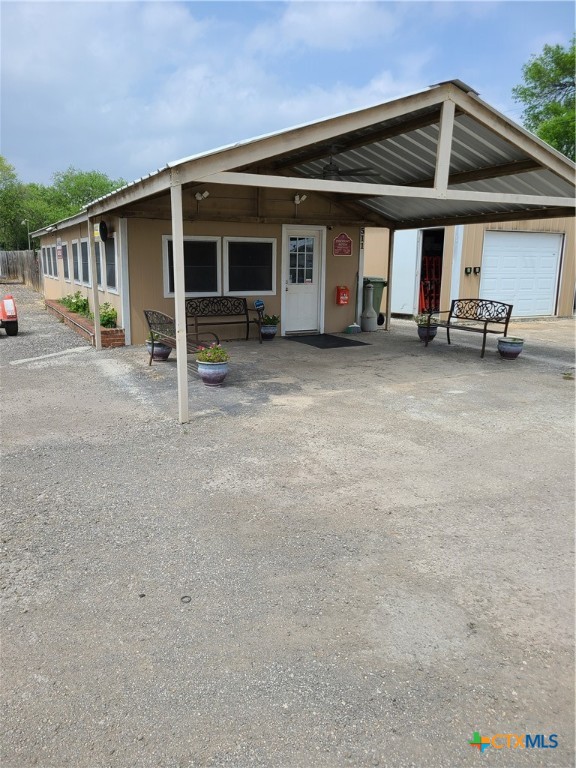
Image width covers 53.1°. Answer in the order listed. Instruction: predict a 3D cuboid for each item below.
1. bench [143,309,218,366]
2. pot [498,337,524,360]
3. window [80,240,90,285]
[{"bbox_3d":[-1.441,-0.589,7.823,0.630,0.860,1.310,-6,13,-27],"label":"bench"},{"bbox_3d":[3.584,-0.564,9.253,0.415,0.330,0.415,-6,14,-28],"label":"pot"},{"bbox_3d":[-4.522,-2.706,12.960,0.090,1.070,1.060,-6,14,-28],"label":"window"}]

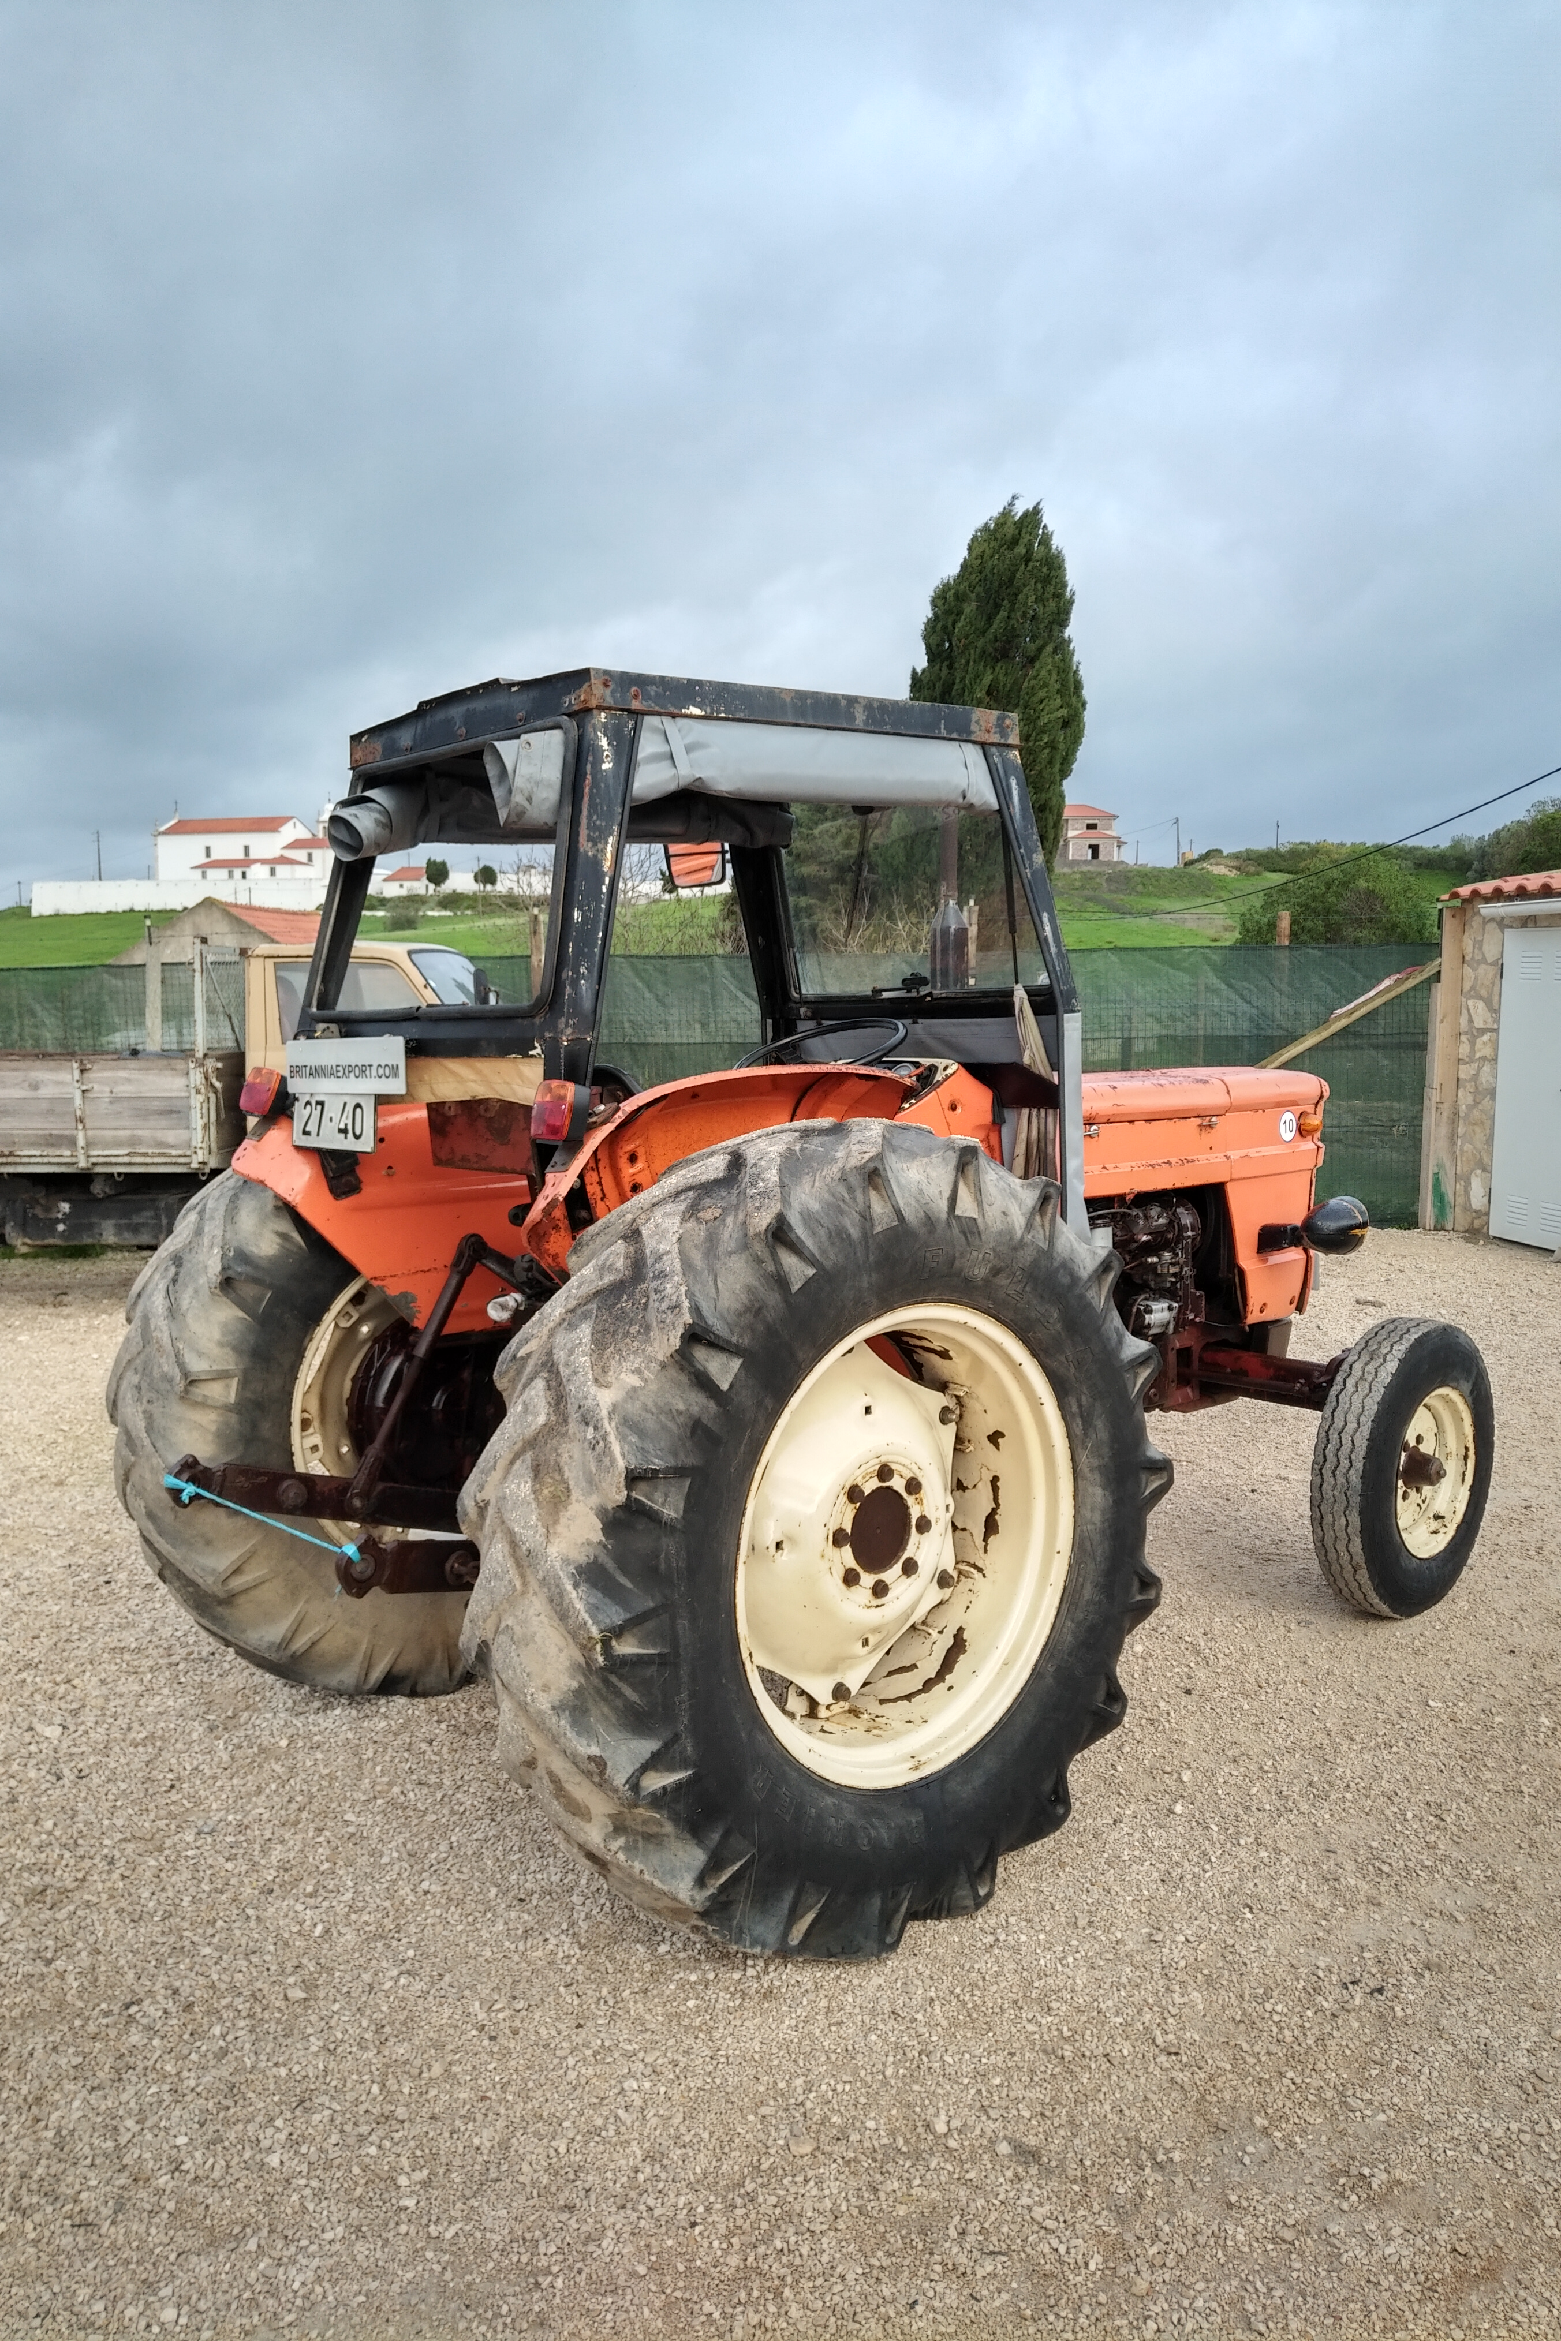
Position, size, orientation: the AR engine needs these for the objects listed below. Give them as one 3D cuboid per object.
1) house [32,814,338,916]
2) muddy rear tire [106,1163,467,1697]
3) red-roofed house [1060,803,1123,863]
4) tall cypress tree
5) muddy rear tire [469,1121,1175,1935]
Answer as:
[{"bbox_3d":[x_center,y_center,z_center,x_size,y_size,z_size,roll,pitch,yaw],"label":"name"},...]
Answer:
[{"bbox_3d":[-56.900,-29.600,157.000,26.000,9.500,12.000,0,4,9],"label":"house"},{"bbox_3d":[-0.878,0.533,3.938,1.390,1.365,0.385,-4,5,-41],"label":"muddy rear tire"},{"bbox_3d":[40.600,-45.700,220.000,11.000,8.200,10.000,0,4,6],"label":"red-roofed house"},{"bbox_3d":[2.360,-3.630,17.500,1.950,7.300,1.950,0,4,0],"label":"tall cypress tree"},{"bbox_3d":[0.123,0.593,2.795,1.390,1.365,0.385,-4,5,-41],"label":"muddy rear tire"}]

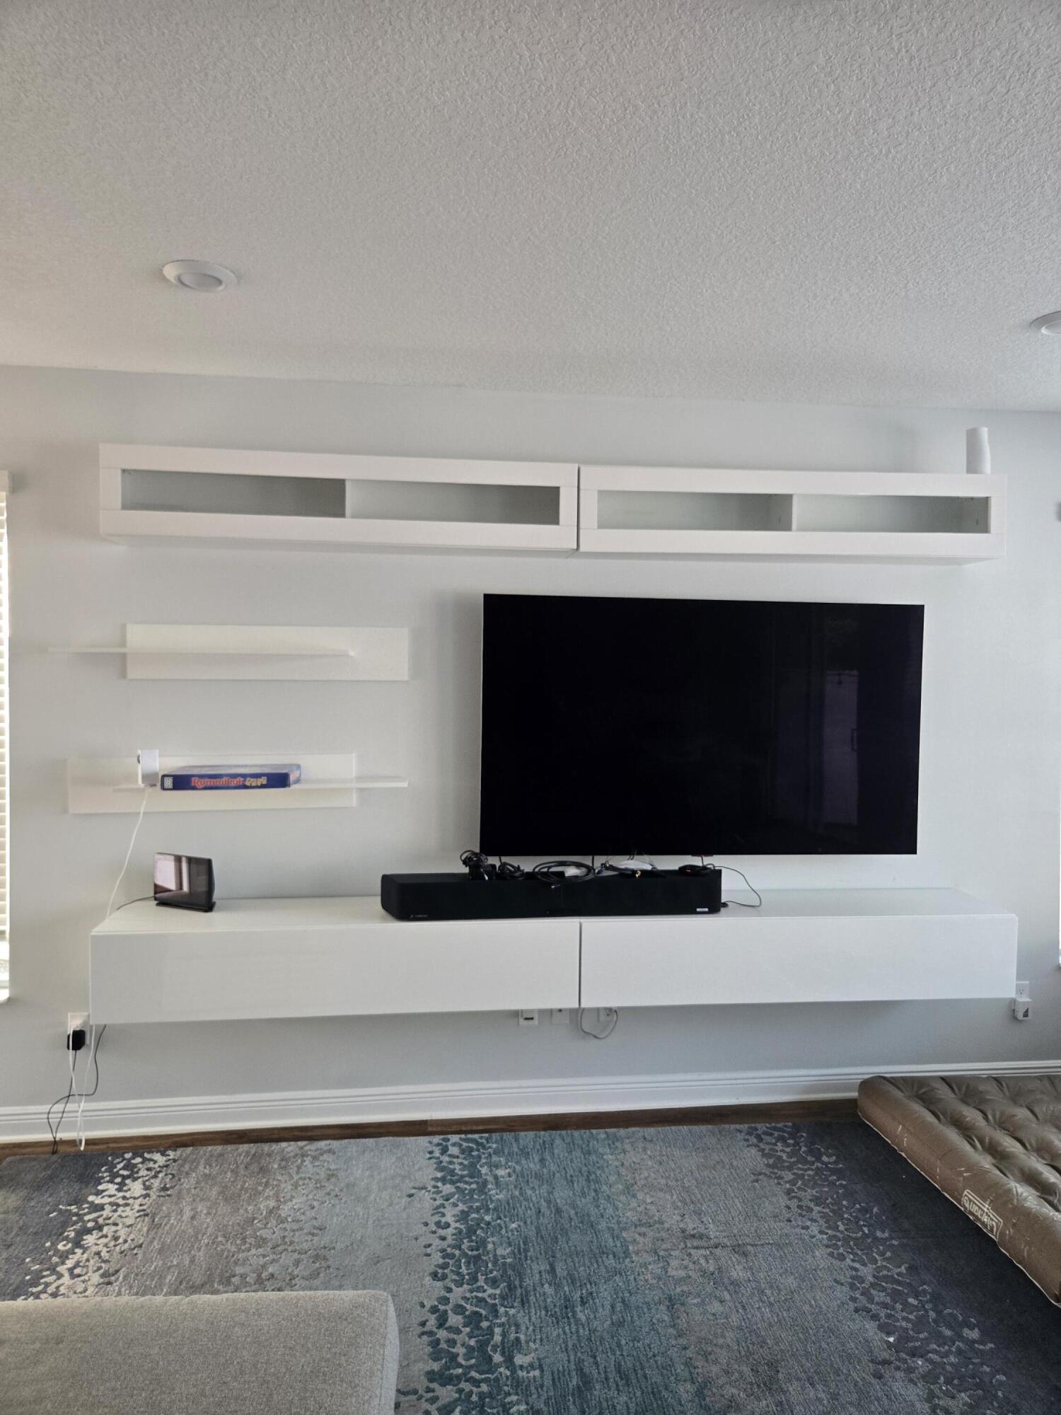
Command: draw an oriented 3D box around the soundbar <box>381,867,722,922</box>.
[{"bbox_3d":[0.102,0.660,3.342,1.257,0.134,0.171,0,2,-6],"label":"soundbar"}]

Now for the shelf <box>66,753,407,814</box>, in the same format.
[{"bbox_3d":[-1.050,0.283,3.372,1.218,0.198,0.200,0,2,-6],"label":"shelf"}]

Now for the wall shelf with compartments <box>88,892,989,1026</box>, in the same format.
[{"bbox_3d":[0.140,0.876,3.418,3.191,0.304,0.407,0,2,-6],"label":"wall shelf with compartments"}]

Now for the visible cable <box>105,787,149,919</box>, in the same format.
[{"bbox_3d":[-1.419,0.515,3.313,0.161,0.474,0.120,0,2,-6],"label":"visible cable"}]

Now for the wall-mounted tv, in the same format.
[{"bbox_3d":[0.666,0.077,3.586,1.704,0.968,0.050,0,2,-6],"label":"wall-mounted tv"}]

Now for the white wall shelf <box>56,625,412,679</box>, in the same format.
[{"bbox_3d":[-1.045,-0.196,3.354,1.209,0.197,0.200,0,2,-6],"label":"white wall shelf"}]

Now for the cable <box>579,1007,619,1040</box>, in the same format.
[{"bbox_3d":[0.265,1.208,3.599,0.150,0.129,0.060,0,2,-6],"label":"cable"}]

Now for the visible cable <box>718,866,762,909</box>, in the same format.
[{"bbox_3d":[0.772,0.656,3.439,0.154,0.146,0.100,0,2,-6],"label":"visible cable"}]

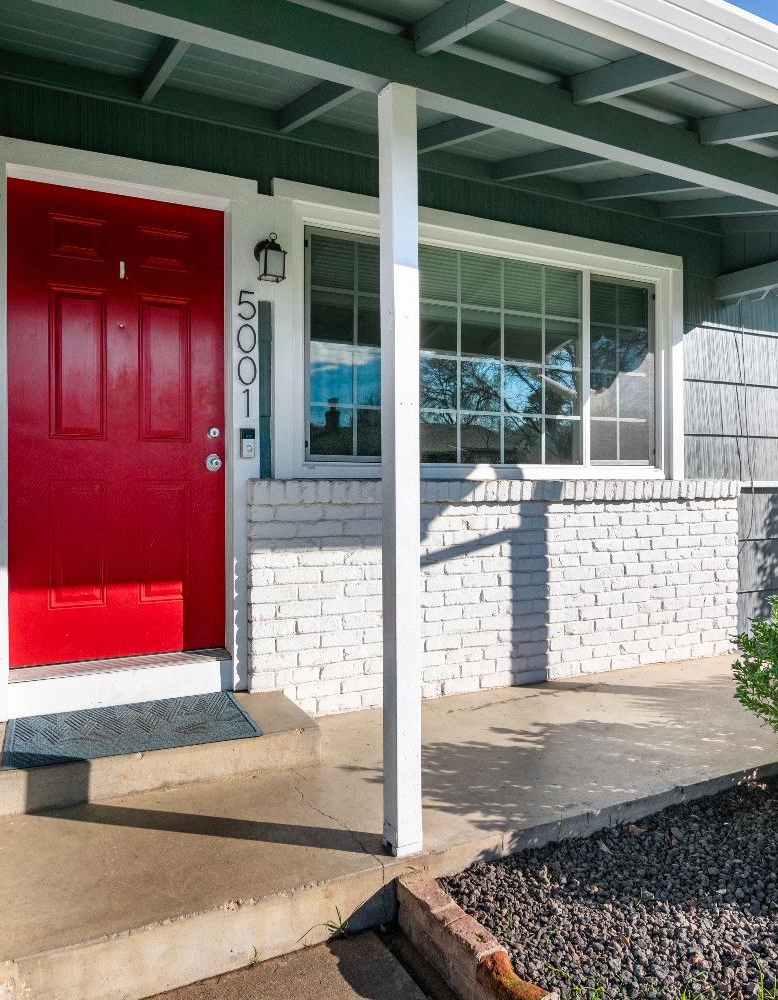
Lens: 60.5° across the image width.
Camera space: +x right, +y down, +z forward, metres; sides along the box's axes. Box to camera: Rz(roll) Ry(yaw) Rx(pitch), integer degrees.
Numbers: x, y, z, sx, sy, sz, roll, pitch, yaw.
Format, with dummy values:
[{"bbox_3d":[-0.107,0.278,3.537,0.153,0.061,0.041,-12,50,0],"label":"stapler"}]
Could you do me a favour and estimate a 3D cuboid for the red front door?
[{"bbox_3d":[-1.171,-0.322,2.941,0.900,2.030,0.060,0,0,-25],"label":"red front door"}]

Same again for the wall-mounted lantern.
[{"bbox_3d":[-0.539,-1.085,3.032,0.122,0.230,0.180,0,0,-25],"label":"wall-mounted lantern"}]

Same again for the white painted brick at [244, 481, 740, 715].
[{"bbox_3d":[0.825,0.462,3.762,3.250,1.135,0.130,0,0,-25],"label":"white painted brick"}]

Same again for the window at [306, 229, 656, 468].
[{"bbox_3d":[0.636,-0.768,3.709,2.320,1.160,0.080,0,0,-25],"label":"window"}]

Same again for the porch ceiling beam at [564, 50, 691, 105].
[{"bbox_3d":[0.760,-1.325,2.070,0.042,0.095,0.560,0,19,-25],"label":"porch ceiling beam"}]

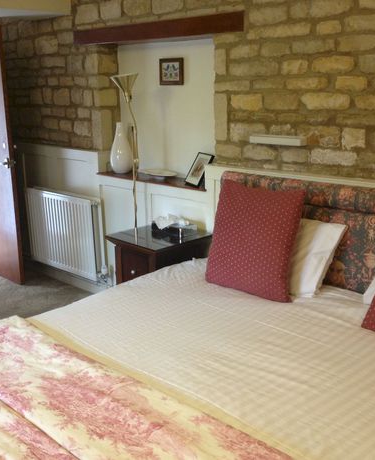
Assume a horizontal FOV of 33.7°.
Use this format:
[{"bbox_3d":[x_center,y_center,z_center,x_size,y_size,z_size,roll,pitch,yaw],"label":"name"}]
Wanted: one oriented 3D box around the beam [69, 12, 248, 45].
[{"bbox_3d":[-0.226,-1.255,3.916,0.100,0.104,1.600,-14,19,-43],"label":"beam"}]

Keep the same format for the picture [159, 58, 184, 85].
[{"bbox_3d":[-0.105,-1.031,4.050,0.025,0.173,0.228,-14,19,-43],"label":"picture"}]

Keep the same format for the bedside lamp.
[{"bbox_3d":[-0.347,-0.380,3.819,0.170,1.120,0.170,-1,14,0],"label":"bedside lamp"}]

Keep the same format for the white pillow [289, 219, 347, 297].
[{"bbox_3d":[0.446,0.094,3.181,0.670,0.420,0.150,13,-6,44],"label":"white pillow"}]

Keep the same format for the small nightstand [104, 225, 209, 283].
[{"bbox_3d":[-0.163,0.368,3.803,0.490,0.690,0.490,11,18,41],"label":"small nightstand"}]

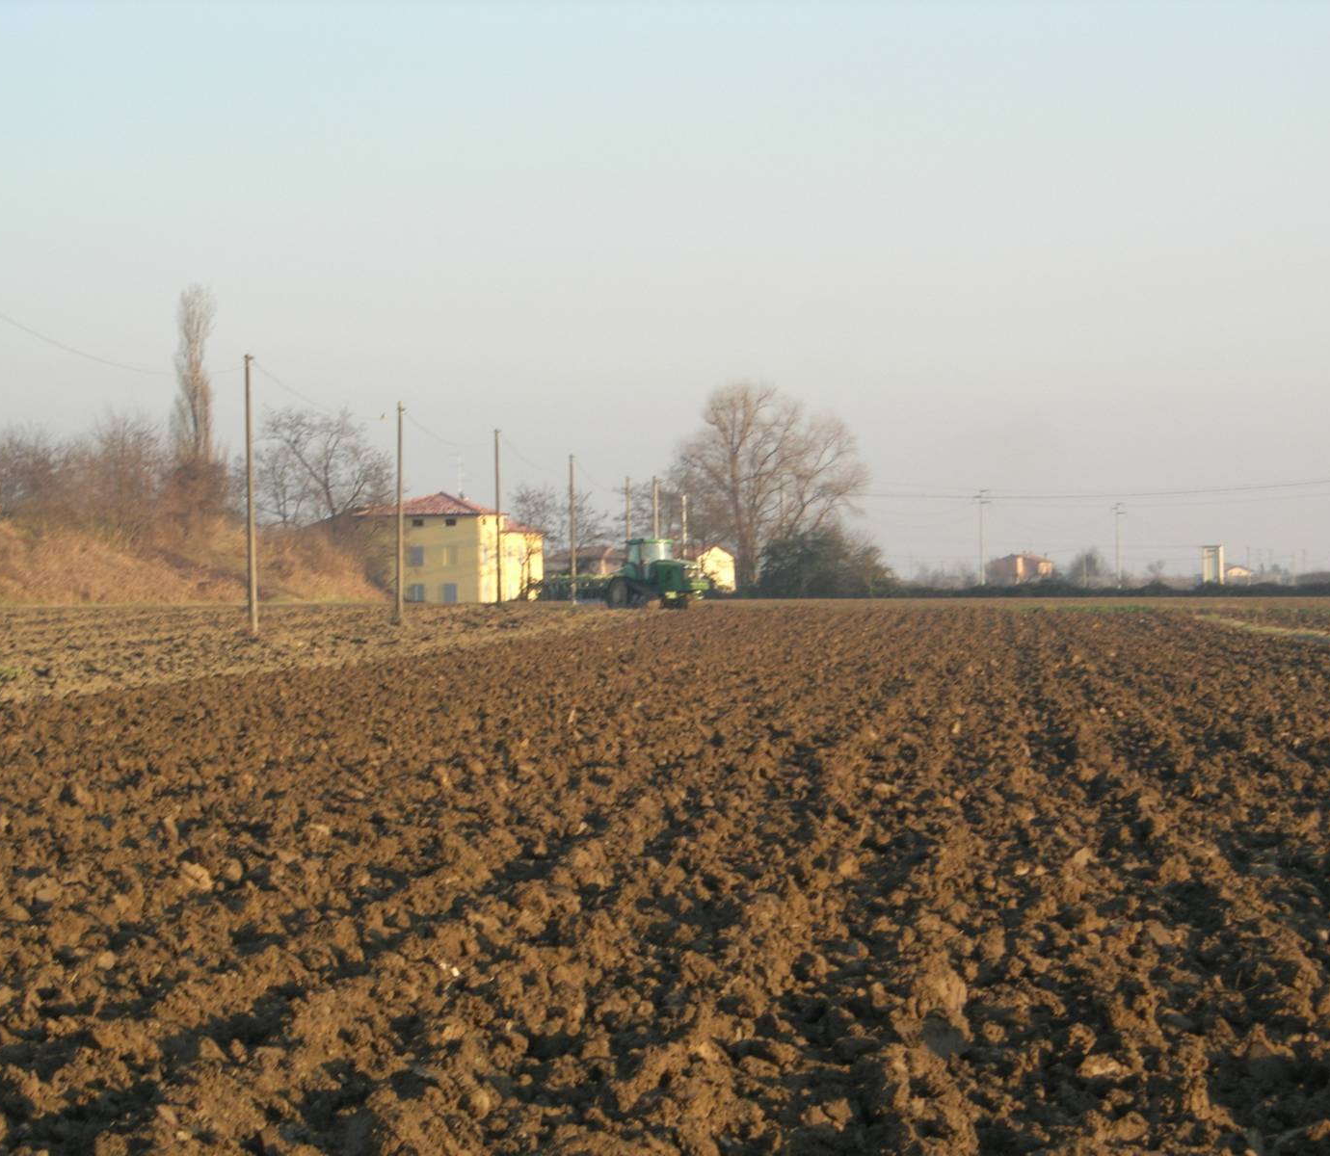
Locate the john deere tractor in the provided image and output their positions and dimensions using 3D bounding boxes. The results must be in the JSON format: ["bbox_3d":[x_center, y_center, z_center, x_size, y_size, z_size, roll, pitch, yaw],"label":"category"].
[{"bbox_3d":[0.000,-0.160,232.000,2.700,3.200,5.600,0,0,-34],"label":"john deere tractor"}]

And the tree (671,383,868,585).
[{"bbox_3d":[7.970,-6.864,385.000,15.000,15.900,14.000,0,0,0],"label":"tree"}]

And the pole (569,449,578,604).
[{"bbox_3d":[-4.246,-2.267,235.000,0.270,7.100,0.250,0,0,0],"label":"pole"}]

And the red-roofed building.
[{"bbox_3d":[-17.400,-2.200,410.000,11.200,9.620,14.300,0,0,21],"label":"red-roofed building"}]

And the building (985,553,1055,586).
[{"bbox_3d":[62.129,-0.948,880.000,11.000,6.500,9.000,0,0,28],"label":"building"}]

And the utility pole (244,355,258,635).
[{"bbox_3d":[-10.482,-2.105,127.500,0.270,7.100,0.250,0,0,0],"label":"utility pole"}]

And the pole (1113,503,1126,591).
[{"bbox_3d":[51.429,-3.479,570.000,1.300,10.090,0.350,0,0,0],"label":"pole"}]

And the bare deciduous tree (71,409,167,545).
[{"bbox_3d":[-28.666,-5.296,265.000,5.000,6.850,4.800,0,0,0],"label":"bare deciduous tree"}]

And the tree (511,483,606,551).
[{"bbox_3d":[-7.413,-2.555,350.000,6.600,8.200,6.300,0,0,0],"label":"tree"}]

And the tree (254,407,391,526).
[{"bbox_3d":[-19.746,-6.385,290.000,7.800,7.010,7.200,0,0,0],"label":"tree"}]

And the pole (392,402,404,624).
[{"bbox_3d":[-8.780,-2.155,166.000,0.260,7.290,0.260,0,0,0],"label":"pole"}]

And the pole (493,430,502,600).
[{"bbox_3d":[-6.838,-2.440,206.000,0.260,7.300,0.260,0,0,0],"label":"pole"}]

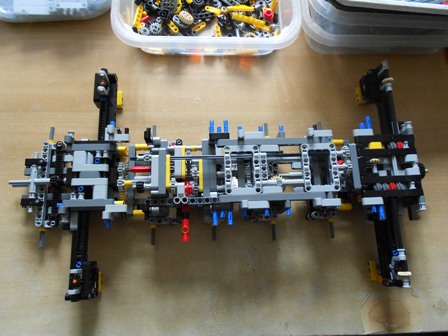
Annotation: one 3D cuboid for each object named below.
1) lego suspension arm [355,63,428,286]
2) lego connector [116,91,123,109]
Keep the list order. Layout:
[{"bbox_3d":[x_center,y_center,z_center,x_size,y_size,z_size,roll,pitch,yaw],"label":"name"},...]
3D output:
[{"bbox_3d":[0.209,0.002,0.422,0.056,0.076,0.274,-2,77,-4],"label":"lego suspension arm"},{"bbox_3d":[-0.141,-0.092,0.456,0.008,0.008,0.024,-2,77,-4],"label":"lego connector"}]

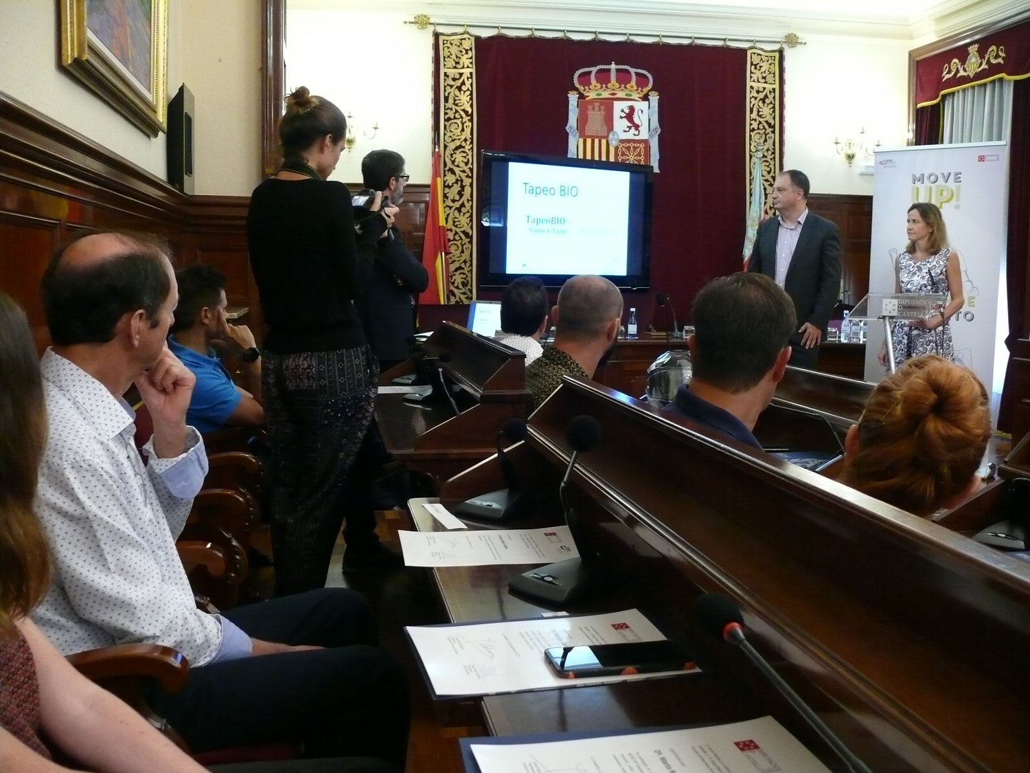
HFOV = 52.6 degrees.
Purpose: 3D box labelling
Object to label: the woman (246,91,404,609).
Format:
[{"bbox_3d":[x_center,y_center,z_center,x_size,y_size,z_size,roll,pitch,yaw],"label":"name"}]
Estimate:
[{"bbox_3d":[-0.496,0.060,2.858,0.430,1.690,0.500,4,7,32],"label":"woman"}]

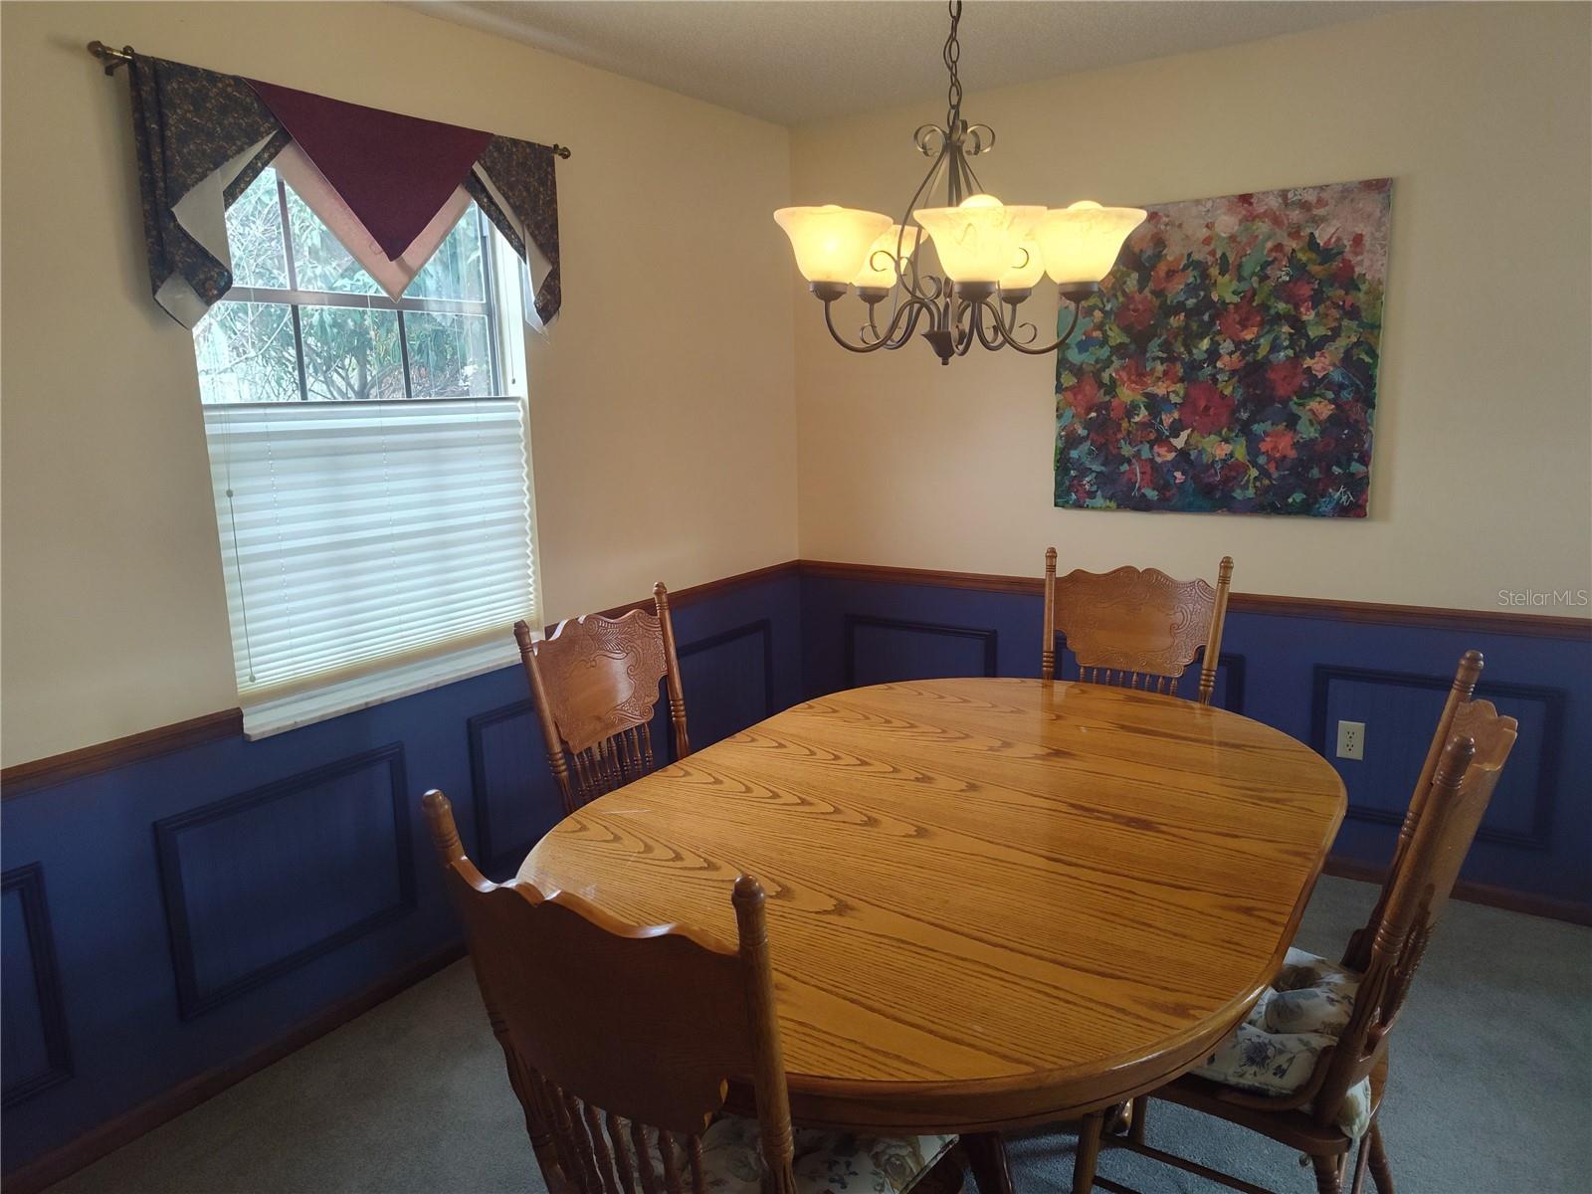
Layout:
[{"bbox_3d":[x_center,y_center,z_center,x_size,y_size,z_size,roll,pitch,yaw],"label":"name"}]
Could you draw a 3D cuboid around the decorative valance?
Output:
[{"bbox_3d":[-0.952,-0.865,2.464,0.105,0.497,1.074,6,13,33],"label":"decorative valance"}]

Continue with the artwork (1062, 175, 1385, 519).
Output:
[{"bbox_3d":[1.231,-0.710,3.177,0.914,0.914,0.038,6,13,33],"label":"artwork"}]

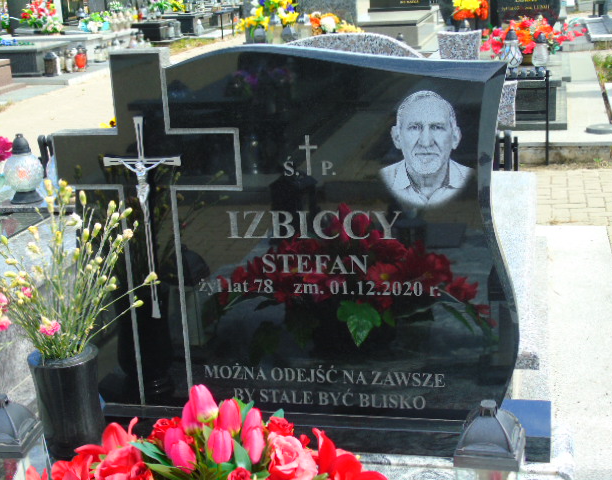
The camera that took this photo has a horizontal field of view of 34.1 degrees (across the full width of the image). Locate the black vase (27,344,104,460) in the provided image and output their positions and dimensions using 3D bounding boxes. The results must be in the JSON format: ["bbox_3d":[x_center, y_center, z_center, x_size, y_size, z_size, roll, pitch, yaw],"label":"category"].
[{"bbox_3d":[-0.468,0.338,1.993,0.138,0.234,0.138,0,15,13],"label":"black vase"}]

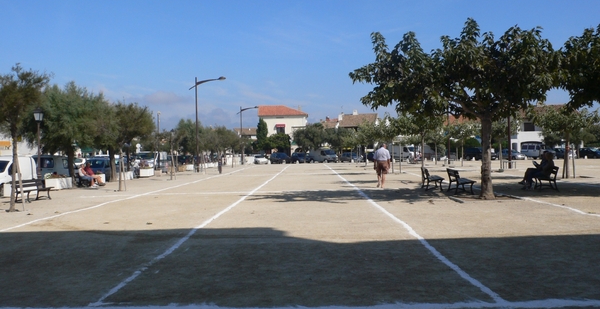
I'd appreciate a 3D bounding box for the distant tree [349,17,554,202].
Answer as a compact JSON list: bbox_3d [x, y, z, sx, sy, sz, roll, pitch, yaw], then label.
[{"bbox_3d":[4.797,-1.418,16.600,6.200,5.500,5.600,-1,0,0],"label":"distant tree"}]

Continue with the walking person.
[{"bbox_3d":[3.332,0.474,21.596,0.620,1.750,0.380,-1,0,5],"label":"walking person"}]

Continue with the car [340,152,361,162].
[{"bbox_3d":[7.178,0.329,75.000,1.700,1.450,4.100,-1,0,-24],"label":"car"}]

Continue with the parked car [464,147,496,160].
[{"bbox_3d":[24.428,-0.054,72.200,4.250,1.680,1.800,-1,0,35],"label":"parked car"}]

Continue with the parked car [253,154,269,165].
[{"bbox_3d":[-5.497,0.652,75.500,1.740,1.440,4.000,-1,0,-13],"label":"parked car"}]

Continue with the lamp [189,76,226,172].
[{"bbox_3d":[-7.835,-2.533,45.181,3.150,8.050,0.400,-1,0,0],"label":"lamp"}]

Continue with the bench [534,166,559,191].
[{"bbox_3d":[8.481,0.846,18.348,0.670,0.800,1.650,-1,0,18],"label":"bench"}]

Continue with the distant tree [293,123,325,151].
[{"bbox_3d":[1.228,-1.432,72.700,4.400,5.300,4.400,-1,0,0],"label":"distant tree"}]

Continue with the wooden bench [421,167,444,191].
[{"bbox_3d":[4.979,0.916,19.950,0.640,0.800,1.750,-1,0,9],"label":"wooden bench"}]

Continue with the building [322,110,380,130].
[{"bbox_3d":[9.010,-3.420,97.000,11.000,8.700,9.000,-1,0,-4],"label":"building"}]

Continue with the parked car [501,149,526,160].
[{"bbox_3d":[28.283,0.027,71.600,1.740,1.440,4.050,-1,0,-40],"label":"parked car"}]

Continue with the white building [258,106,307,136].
[{"bbox_3d":[-2.855,-3.258,89.500,8.200,9.400,9.000,-1,0,0],"label":"white building"}]

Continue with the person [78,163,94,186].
[{"bbox_3d":[-10.382,1.052,26.197,0.850,1.180,0.500,-1,0,13],"label":"person"}]

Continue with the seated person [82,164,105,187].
[{"bbox_3d":[-10.341,1.028,26.947,0.900,1.220,0.520,-1,0,13],"label":"seated person"}]

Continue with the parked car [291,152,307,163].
[{"bbox_3d":[0.069,0.470,73.500,1.700,1.450,4.100,-1,0,-20],"label":"parked car"}]

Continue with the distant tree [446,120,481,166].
[{"bbox_3d":[13.373,-0.916,43.991,2.700,3.850,2.700,-1,0,0],"label":"distant tree"}]

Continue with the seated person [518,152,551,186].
[{"bbox_3d":[8.026,0.540,18.200,1.050,1.280,0.520,-1,0,0],"label":"seated person"}]

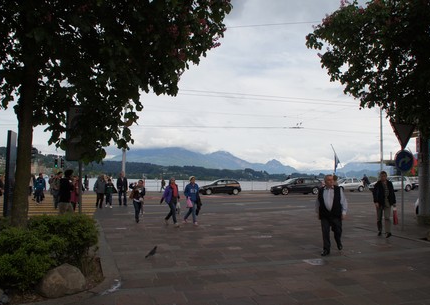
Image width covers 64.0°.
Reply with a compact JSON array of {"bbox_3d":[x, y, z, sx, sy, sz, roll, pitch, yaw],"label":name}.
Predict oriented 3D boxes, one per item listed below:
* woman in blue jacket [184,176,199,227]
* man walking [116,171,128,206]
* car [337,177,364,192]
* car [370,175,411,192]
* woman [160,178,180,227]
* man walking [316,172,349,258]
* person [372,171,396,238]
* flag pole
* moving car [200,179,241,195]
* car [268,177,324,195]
[{"bbox_3d":[-0.775,1.644,11.600,0.500,1.650,0.500,4,-6,-37],"label":"woman in blue jacket"},{"bbox_3d":[-4.845,1.902,18.000,0.530,1.770,0.380,1,-4,-7],"label":"man walking"},{"bbox_3d":[13.338,3.304,34.800,3.800,1.440,1.660,2,-5,-18],"label":"car"},{"bbox_3d":[16.947,3.075,33.200,4.250,1.470,1.750,2,-5,-20],"label":"car"},{"bbox_3d":[-1.513,1.670,11.500,0.530,1.640,0.550,4,-6,-37],"label":"woman"},{"bbox_3d":[2.520,1.358,7.450,0.640,1.730,0.450,-1,-5,20],"label":"man walking"},{"bbox_3d":[4.487,1.382,9.150,0.600,1.760,0.420,-1,-5,18],"label":"person"},{"bbox_3d":[17.538,1.016,50.000,1.000,4.600,0.600,1,-4,0],"label":"flag pole"},{"bbox_3d":[0.522,3.253,32.100,3.950,1.450,1.700,1,-4,-2],"label":"moving car"},{"bbox_3d":[6.959,2.893,29.300,4.500,1.440,1.800,2,-5,-15],"label":"car"}]

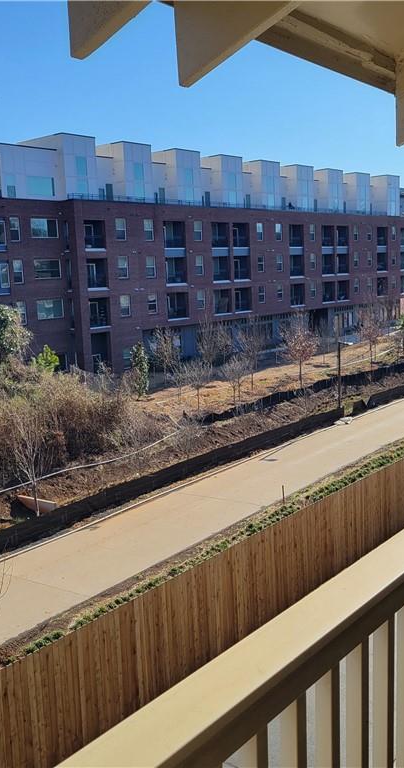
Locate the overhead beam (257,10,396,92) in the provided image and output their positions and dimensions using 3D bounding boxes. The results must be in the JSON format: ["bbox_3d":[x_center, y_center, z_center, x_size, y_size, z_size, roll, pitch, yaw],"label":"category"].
[{"bbox_3d":[0.373,-1.078,2.400,0.080,0.140,1.300,4,10,37],"label":"overhead beam"}]

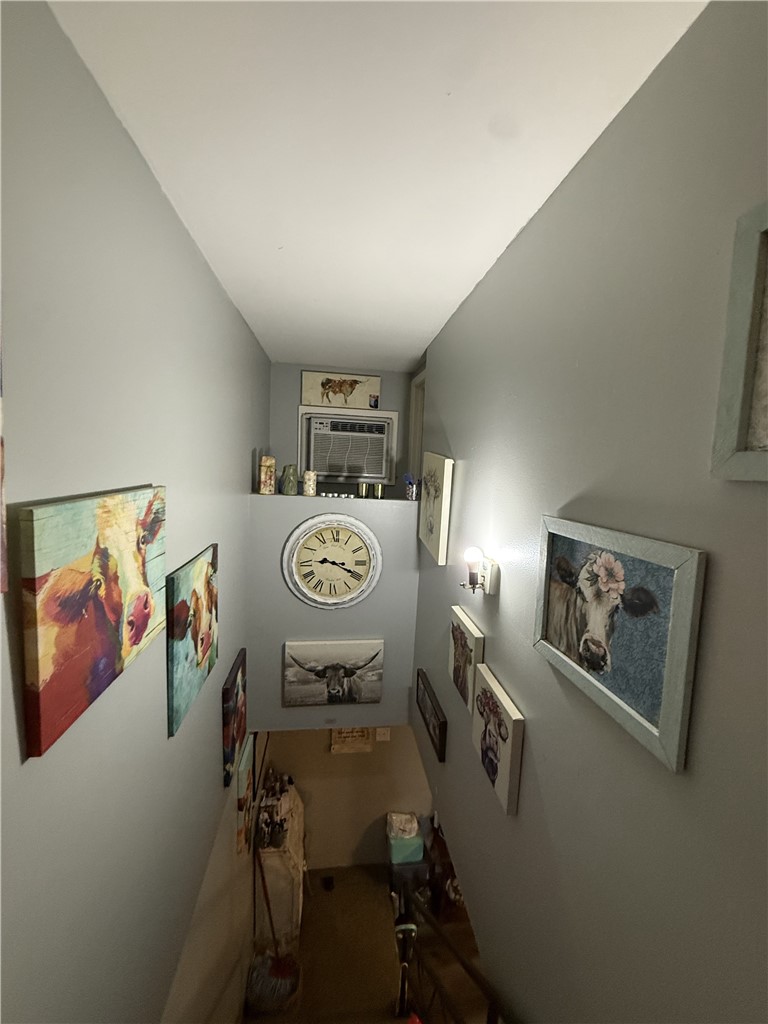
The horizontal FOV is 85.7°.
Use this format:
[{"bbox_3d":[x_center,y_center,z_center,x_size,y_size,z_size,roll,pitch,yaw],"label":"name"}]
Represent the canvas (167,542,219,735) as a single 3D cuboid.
[{"bbox_3d":[-0.685,0.419,1.516,0.021,0.502,0.497,1,6,-7],"label":"canvas"}]

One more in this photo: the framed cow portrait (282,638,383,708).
[{"bbox_3d":[-0.325,1.055,2.724,0.635,0.442,0.034,1,6,-7],"label":"framed cow portrait"}]

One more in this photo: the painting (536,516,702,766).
[{"bbox_3d":[0.445,0.211,0.874,0.021,0.357,0.468,1,6,-7],"label":"painting"}]

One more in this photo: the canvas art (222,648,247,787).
[{"bbox_3d":[-0.763,1.037,2.148,0.030,0.497,0.412,1,6,-7],"label":"canvas art"}]

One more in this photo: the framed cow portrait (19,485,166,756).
[{"bbox_3d":[-0.603,0.165,0.928,0.022,0.406,0.523,1,6,-7],"label":"framed cow portrait"}]

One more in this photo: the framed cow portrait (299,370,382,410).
[{"bbox_3d":[-0.332,-0.950,3.270,0.609,0.259,0.024,1,6,-7],"label":"framed cow portrait"}]

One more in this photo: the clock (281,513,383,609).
[{"bbox_3d":[-0.323,0.316,2.630,0.628,0.626,0.051,1,6,-7],"label":"clock"}]

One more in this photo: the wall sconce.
[{"bbox_3d":[0.324,0.199,1.419,0.122,0.168,0.078,1,6,-7],"label":"wall sconce"}]

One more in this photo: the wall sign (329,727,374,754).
[{"bbox_3d":[-0.276,2.027,3.718,0.382,0.302,0.024,1,6,-7],"label":"wall sign"}]

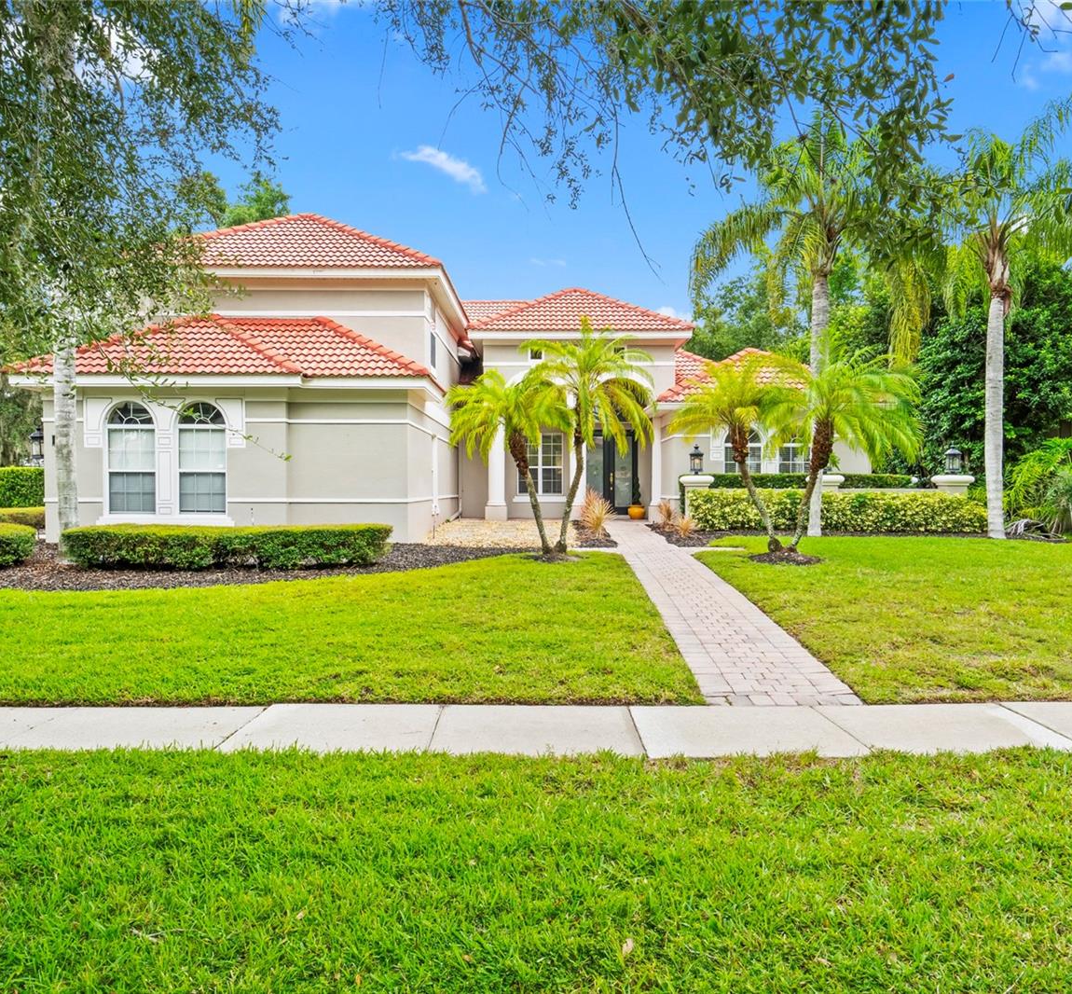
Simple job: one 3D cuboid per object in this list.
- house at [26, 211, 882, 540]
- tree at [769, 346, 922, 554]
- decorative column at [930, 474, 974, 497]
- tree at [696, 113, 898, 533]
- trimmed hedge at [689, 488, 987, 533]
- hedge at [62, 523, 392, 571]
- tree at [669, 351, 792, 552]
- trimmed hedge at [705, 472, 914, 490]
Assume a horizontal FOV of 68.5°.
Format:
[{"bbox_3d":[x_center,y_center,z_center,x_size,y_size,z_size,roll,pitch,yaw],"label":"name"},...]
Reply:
[{"bbox_3d":[-0.500,-3.690,22.600,19.600,8.900,15.200,0,1,0],"label":"house"},{"bbox_3d":[5.600,-0.840,14.200,2.750,3.700,2.700,0,1,0],"label":"tree"},{"bbox_3d":[9.370,0.160,17.600,0.660,1.300,0.660,0,1,0],"label":"decorative column"},{"bbox_3d":[5.500,-3.680,16.800,4.400,9.050,4.200,0,1,0],"label":"tree"},{"bbox_3d":[6.550,0.320,17.150,6.400,1.020,0.850,0,1,0],"label":"trimmed hedge"},{"bbox_3d":[-5.000,0.790,12.950,5.200,0.670,1.200,0,1,0],"label":"hedge"},{"bbox_3d":[3.600,-0.800,14.200,2.350,3.620,2.400,0,1,0],"label":"tree"},{"bbox_3d":[6.300,0.080,18.600,5.100,1.300,0.850,0,1,0],"label":"trimmed hedge"}]

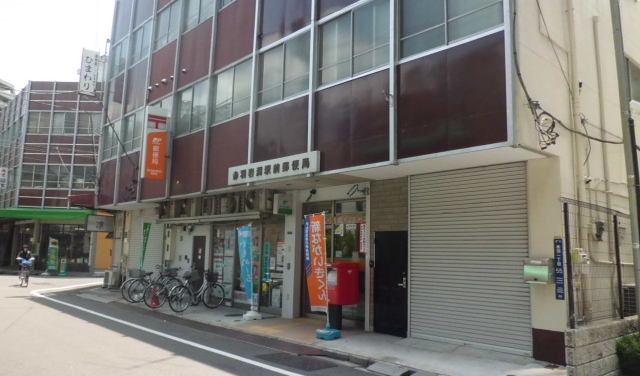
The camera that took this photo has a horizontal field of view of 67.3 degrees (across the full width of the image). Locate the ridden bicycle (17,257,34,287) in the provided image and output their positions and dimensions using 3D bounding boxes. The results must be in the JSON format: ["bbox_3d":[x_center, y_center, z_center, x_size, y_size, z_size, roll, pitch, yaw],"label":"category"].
[{"bbox_3d":[-10.905,3.103,17.800,0.580,1.080,1.720,8,-11,-34],"label":"ridden bicycle"}]

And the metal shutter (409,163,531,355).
[{"bbox_3d":[2.501,1.171,8.341,0.100,3.025,2.267,9,-11,-42],"label":"metal shutter"}]

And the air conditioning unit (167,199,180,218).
[{"bbox_3d":[-4.772,0.699,15.706,0.280,0.580,0.800,9,-11,-42],"label":"air conditioning unit"}]

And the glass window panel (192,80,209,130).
[{"bbox_3d":[-3.386,-2.376,13.776,0.060,1.430,0.960,9,-11,-42],"label":"glass window panel"}]

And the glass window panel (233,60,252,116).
[{"bbox_3d":[-1.927,-2.547,12.233,0.060,1.430,0.960,9,-11,-42],"label":"glass window panel"}]

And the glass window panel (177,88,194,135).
[{"bbox_3d":[-4.038,-2.288,14.407,0.060,1.260,0.940,9,-11,-43],"label":"glass window panel"}]

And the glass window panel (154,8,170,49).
[{"bbox_3d":[-5.077,-5.156,15.569,0.080,1.316,0.840,10,-12,-43],"label":"glass window panel"}]

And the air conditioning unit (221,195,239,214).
[{"bbox_3d":[-2.309,0.533,12.941,0.300,0.560,0.800,9,-11,-43],"label":"air conditioning unit"}]

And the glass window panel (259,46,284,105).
[{"bbox_3d":[-1.147,-2.644,11.413,0.060,1.260,0.940,9,-11,-43],"label":"glass window panel"}]

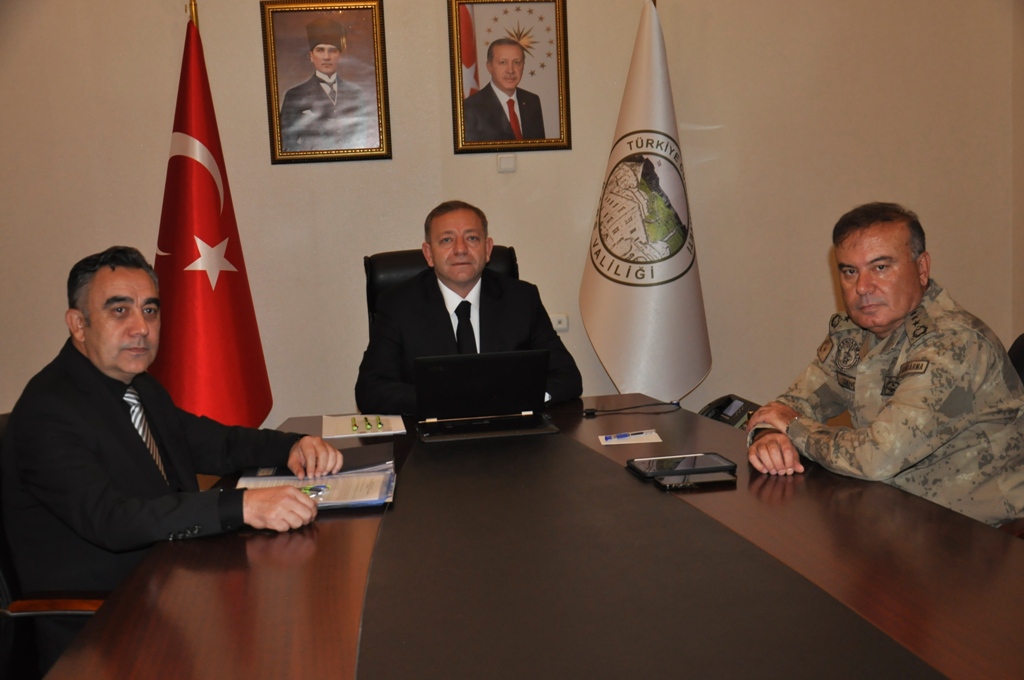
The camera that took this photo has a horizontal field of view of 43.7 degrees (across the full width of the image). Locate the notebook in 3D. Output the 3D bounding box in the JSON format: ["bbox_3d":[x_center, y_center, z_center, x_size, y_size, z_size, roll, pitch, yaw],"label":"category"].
[{"bbox_3d":[-0.073,0.120,3.220,0.335,0.200,0.320,-4,7,-9],"label":"notebook"}]

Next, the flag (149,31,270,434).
[{"bbox_3d":[-1.210,-0.398,4.946,0.510,1.680,0.300,-4,7,-10],"label":"flag"}]

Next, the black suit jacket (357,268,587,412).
[{"bbox_3d":[-0.132,0.108,3.637,0.610,0.640,0.460,-3,7,-6],"label":"black suit jacket"}]

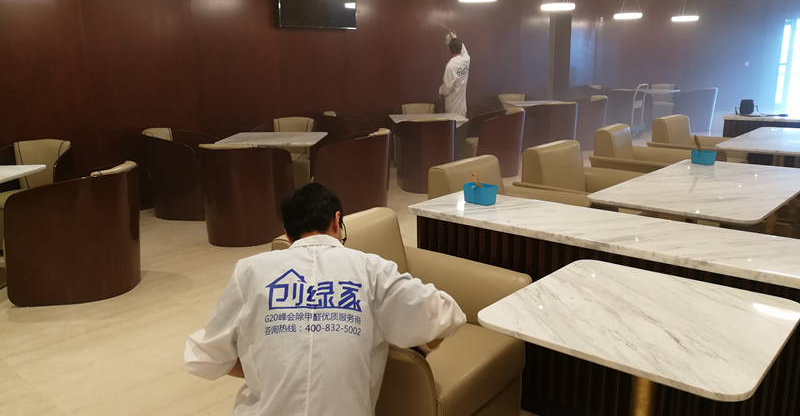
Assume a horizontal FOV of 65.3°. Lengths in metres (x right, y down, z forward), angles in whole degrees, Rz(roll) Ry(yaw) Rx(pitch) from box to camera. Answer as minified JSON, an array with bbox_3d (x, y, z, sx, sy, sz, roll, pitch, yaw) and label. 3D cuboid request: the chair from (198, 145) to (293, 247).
[{"bbox_3d":[-1.262,-0.156,5.159,0.670,0.800,0.670,1,13,8],"label":"chair"}]

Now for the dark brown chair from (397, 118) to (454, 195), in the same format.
[{"bbox_3d":[0.273,-0.631,7.296,0.620,0.800,0.670,-3,13,-7],"label":"dark brown chair"}]

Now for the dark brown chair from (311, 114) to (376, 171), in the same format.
[{"bbox_3d":[-0.609,-0.708,7.455,0.670,0.800,0.670,1,13,8],"label":"dark brown chair"}]

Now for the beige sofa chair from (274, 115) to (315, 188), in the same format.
[{"bbox_3d":[-1.252,-0.658,7.547,0.620,0.800,0.670,-1,13,2],"label":"beige sofa chair"}]

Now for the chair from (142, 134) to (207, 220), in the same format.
[{"bbox_3d":[-2.044,-0.333,5.947,0.670,0.800,0.670,1,13,7],"label":"chair"}]

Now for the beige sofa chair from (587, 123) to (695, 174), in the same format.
[{"bbox_3d":[2.275,-0.290,5.752,0.864,0.872,0.909,11,17,41],"label":"beige sofa chair"}]

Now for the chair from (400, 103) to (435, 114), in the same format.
[{"bbox_3d":[0.312,-1.201,9.763,0.620,0.800,0.670,-3,13,-7],"label":"chair"}]

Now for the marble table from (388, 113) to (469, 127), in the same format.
[{"bbox_3d":[0.392,-0.876,8.730,1.000,0.732,1.000,-2,13,-3],"label":"marble table"}]

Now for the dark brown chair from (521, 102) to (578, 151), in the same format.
[{"bbox_3d":[2.186,-1.126,9.071,0.670,0.800,0.670,-5,14,-18],"label":"dark brown chair"}]

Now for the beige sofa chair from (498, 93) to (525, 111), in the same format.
[{"bbox_3d":[2.139,-1.738,11.936,0.620,0.800,0.670,-1,13,2],"label":"beige sofa chair"}]

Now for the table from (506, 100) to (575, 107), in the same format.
[{"bbox_3d":[2.490,-1.499,11.261,1.030,0.732,1.030,-1,13,-2],"label":"table"}]

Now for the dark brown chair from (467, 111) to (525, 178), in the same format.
[{"bbox_3d":[1.199,-0.839,8.118,0.650,0.800,0.620,-4,13,-10],"label":"dark brown chair"}]

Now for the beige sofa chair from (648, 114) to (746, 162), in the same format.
[{"bbox_3d":[3.151,-0.518,6.670,0.849,0.872,0.924,11,17,41],"label":"beige sofa chair"}]

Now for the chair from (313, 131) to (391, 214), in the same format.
[{"bbox_3d":[-0.434,-0.314,5.782,0.670,0.800,0.670,0,13,2],"label":"chair"}]

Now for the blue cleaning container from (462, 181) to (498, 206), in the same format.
[{"bbox_3d":[0.387,-0.069,2.962,0.160,0.094,0.100,11,17,41],"label":"blue cleaning container"}]

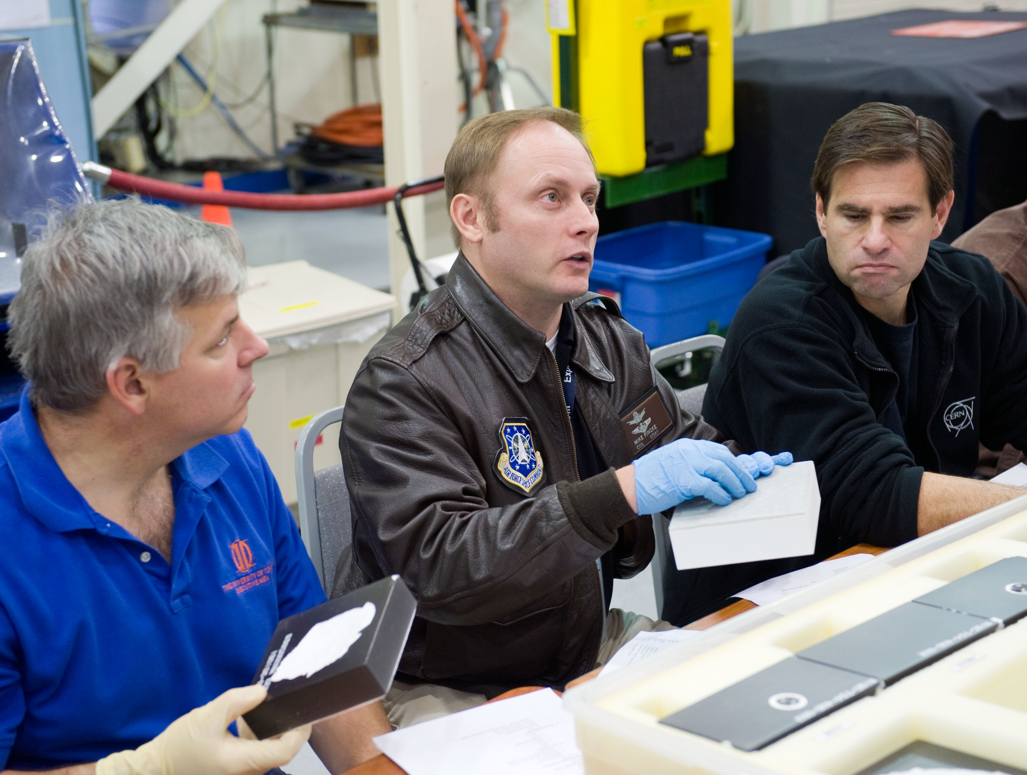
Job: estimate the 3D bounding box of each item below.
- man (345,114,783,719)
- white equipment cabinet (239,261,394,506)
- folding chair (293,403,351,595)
[{"bbox_3d":[0.101,0.287,2.332,0.570,1.250,0.750,-16,21,-41],"label":"man"},{"bbox_3d":[-0.640,0.023,4.739,0.500,0.500,0.610,-13,19,-33],"label":"white equipment cabinet"},{"bbox_3d":[0.066,0.440,2.495,0.460,0.870,0.520,-15,20,-38],"label":"folding chair"}]

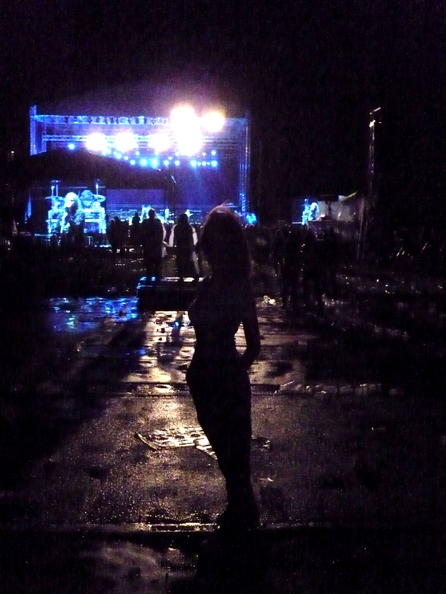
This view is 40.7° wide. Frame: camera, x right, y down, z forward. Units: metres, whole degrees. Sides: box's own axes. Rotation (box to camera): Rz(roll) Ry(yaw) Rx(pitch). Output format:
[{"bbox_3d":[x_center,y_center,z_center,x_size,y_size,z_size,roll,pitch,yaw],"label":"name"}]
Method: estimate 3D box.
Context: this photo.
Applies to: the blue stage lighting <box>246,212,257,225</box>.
[{"bbox_3d":[2.370,-6.530,50.000,0.800,1.000,0.600,0,6,0],"label":"blue stage lighting"}]

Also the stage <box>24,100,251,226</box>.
[{"bbox_3d":[-7.220,-11.194,54.465,18.500,11.000,9.000,0,6,-3],"label":"stage"}]

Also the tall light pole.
[{"bbox_3d":[6.830,-5.130,28.000,0.700,7.300,0.500,0,6,0],"label":"tall light pole"}]

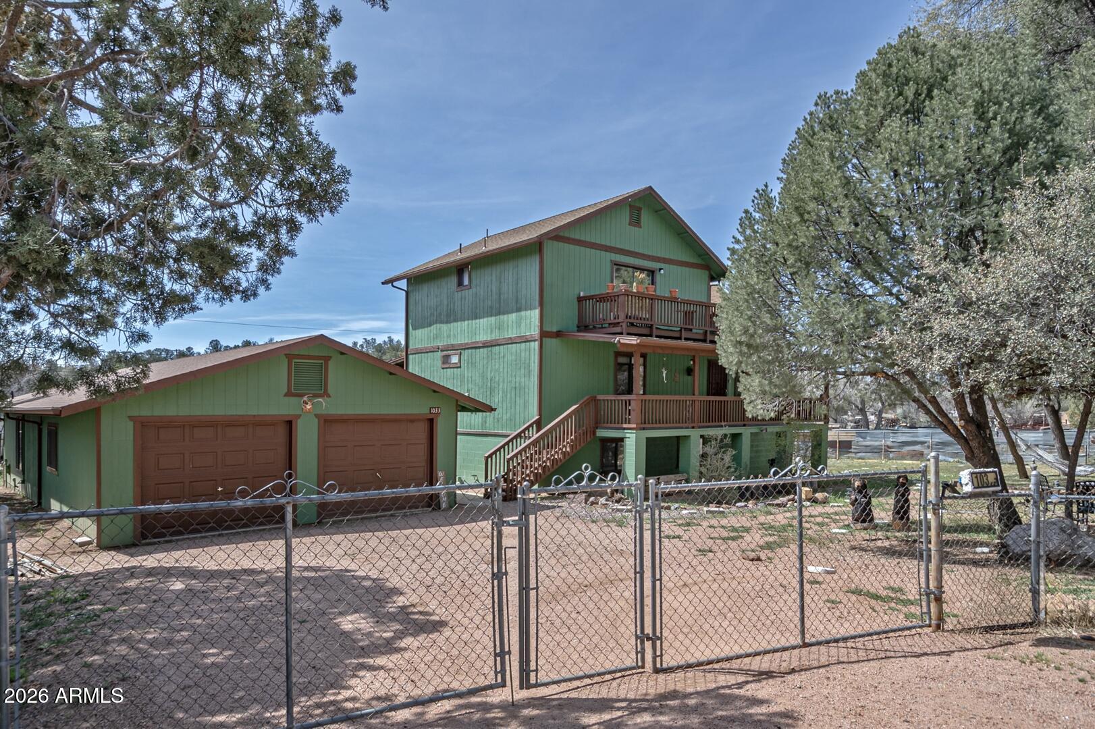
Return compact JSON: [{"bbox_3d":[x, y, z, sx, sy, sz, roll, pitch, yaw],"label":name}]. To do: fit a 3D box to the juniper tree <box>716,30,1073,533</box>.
[{"bbox_3d":[5.121,-1.242,10.276,5.300,7.600,5.000,0,-3,0],"label":"juniper tree"}]

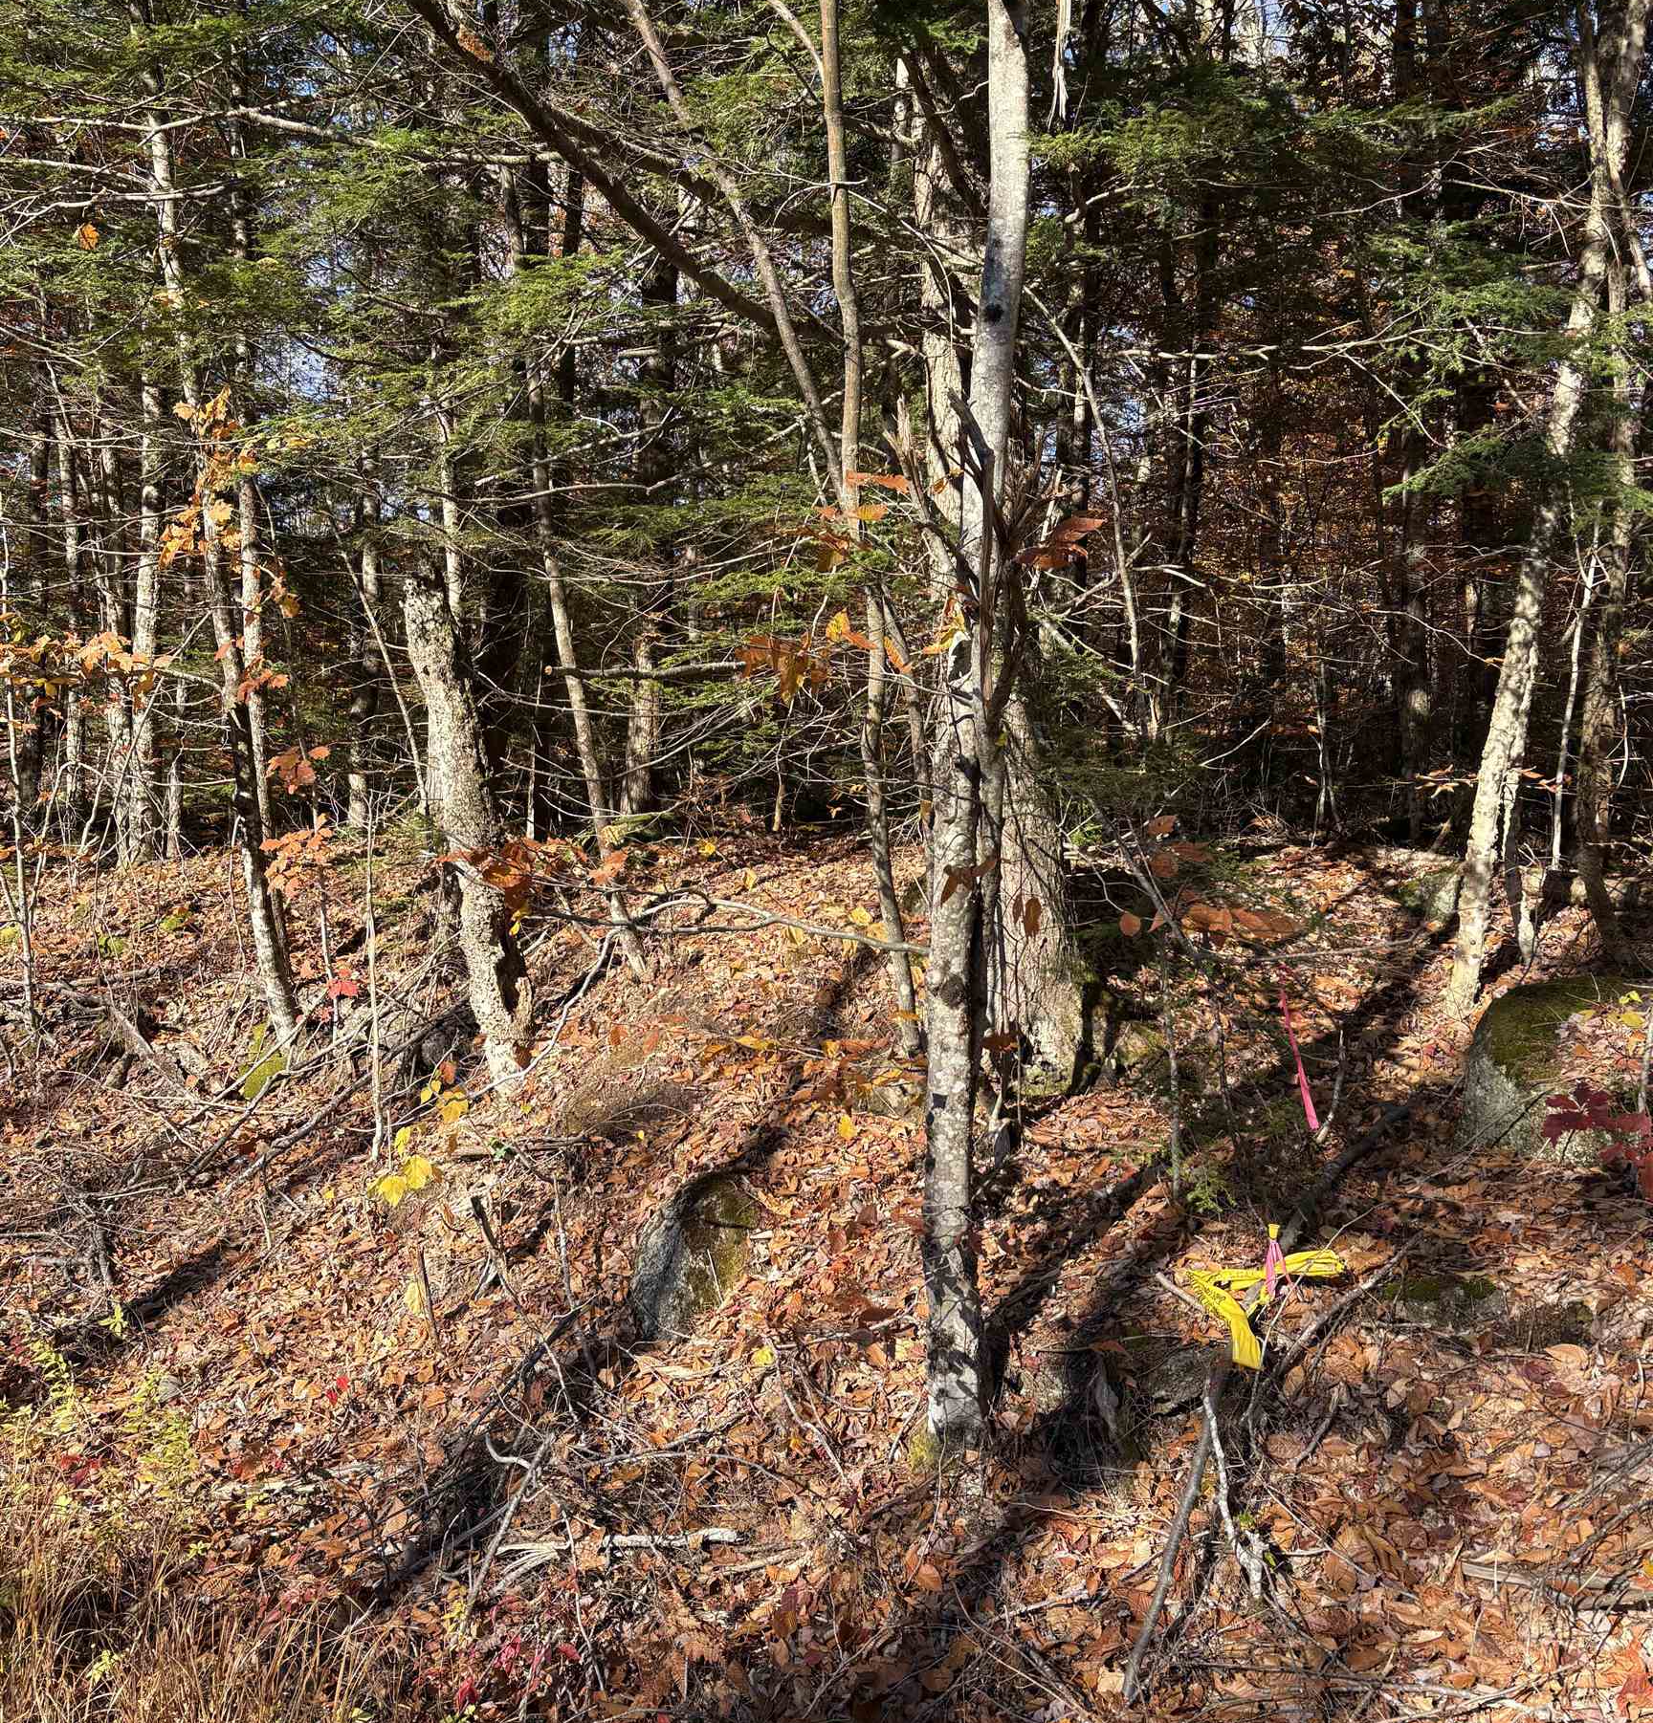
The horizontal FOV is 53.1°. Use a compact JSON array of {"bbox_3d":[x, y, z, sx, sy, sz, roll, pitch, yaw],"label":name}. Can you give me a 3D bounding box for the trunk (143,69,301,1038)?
[{"bbox_3d":[-2.322,-1.032,6.386,0.200,3.660,0.200,-3,13,0],"label":"trunk"}]

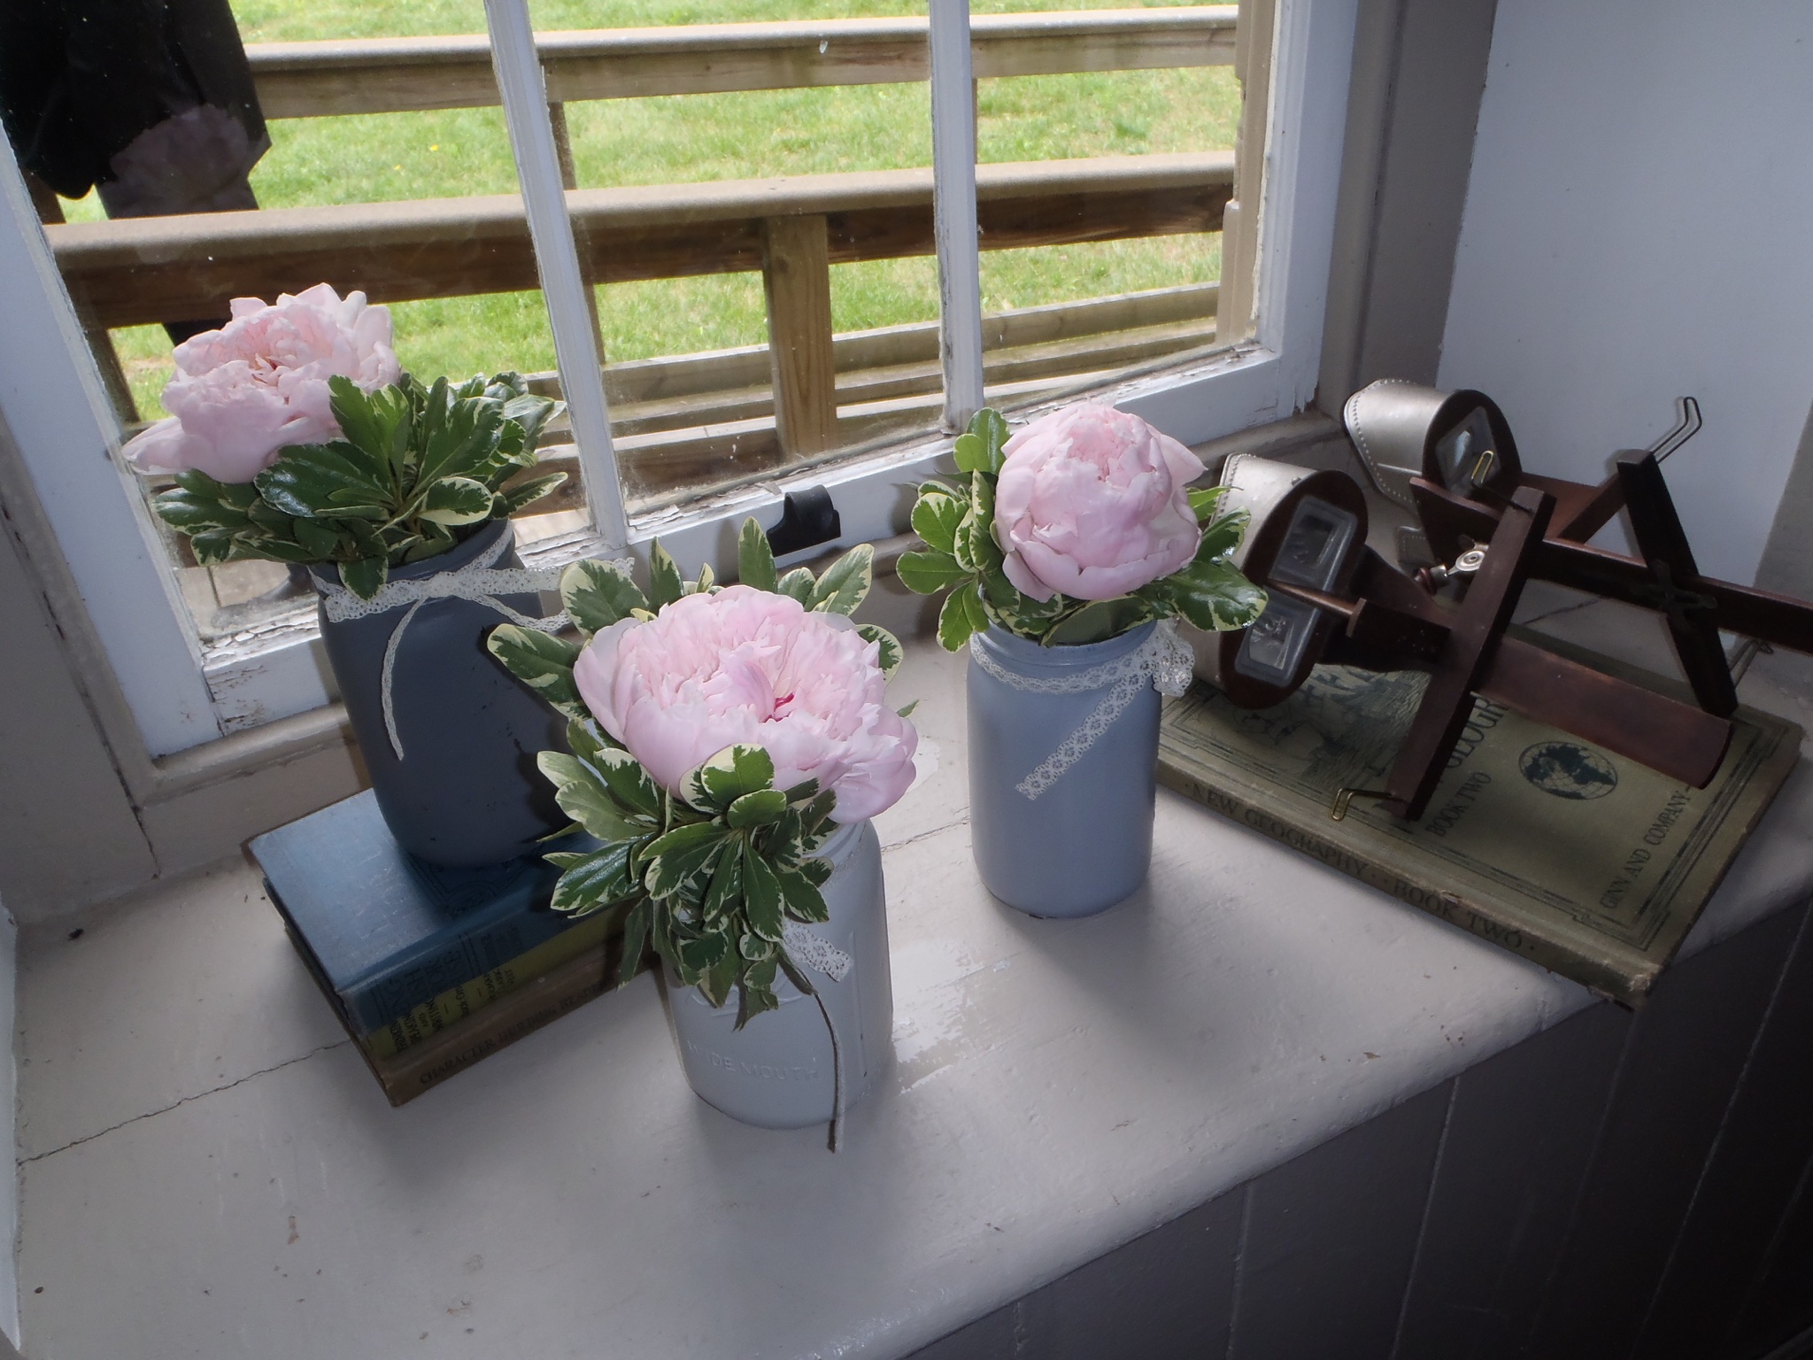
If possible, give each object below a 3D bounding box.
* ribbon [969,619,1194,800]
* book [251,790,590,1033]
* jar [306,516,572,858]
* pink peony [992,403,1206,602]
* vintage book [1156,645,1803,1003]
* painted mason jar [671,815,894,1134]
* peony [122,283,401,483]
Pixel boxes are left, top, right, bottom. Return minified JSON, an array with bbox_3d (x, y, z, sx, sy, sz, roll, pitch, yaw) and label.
[{"bbox_3d":[0.075,0.001,0.629,0.092,0.065,0.080,0,34,7],"label":"ribbon"},{"bbox_3d":[-0.182,0.073,0.650,0.175,0.025,0.118,-25,39,-28],"label":"book"},{"bbox_3d":[-0.189,-0.001,0.610,0.087,0.141,0.087,-16,35,-17],"label":"jar"},{"bbox_3d":[0.076,-0.070,0.580,0.085,0.077,0.083,1,34,7],"label":"pink peony"},{"bbox_3d":[0.270,0.034,0.729,0.262,0.019,0.209,24,43,35],"label":"vintage book"},{"bbox_3d":[-0.052,0.097,0.565,0.089,0.135,0.089,-3,34,2],"label":"painted mason jar"},{"bbox_3d":[-0.224,-0.103,0.510,0.103,0.062,0.092,-18,36,-20],"label":"peony"}]

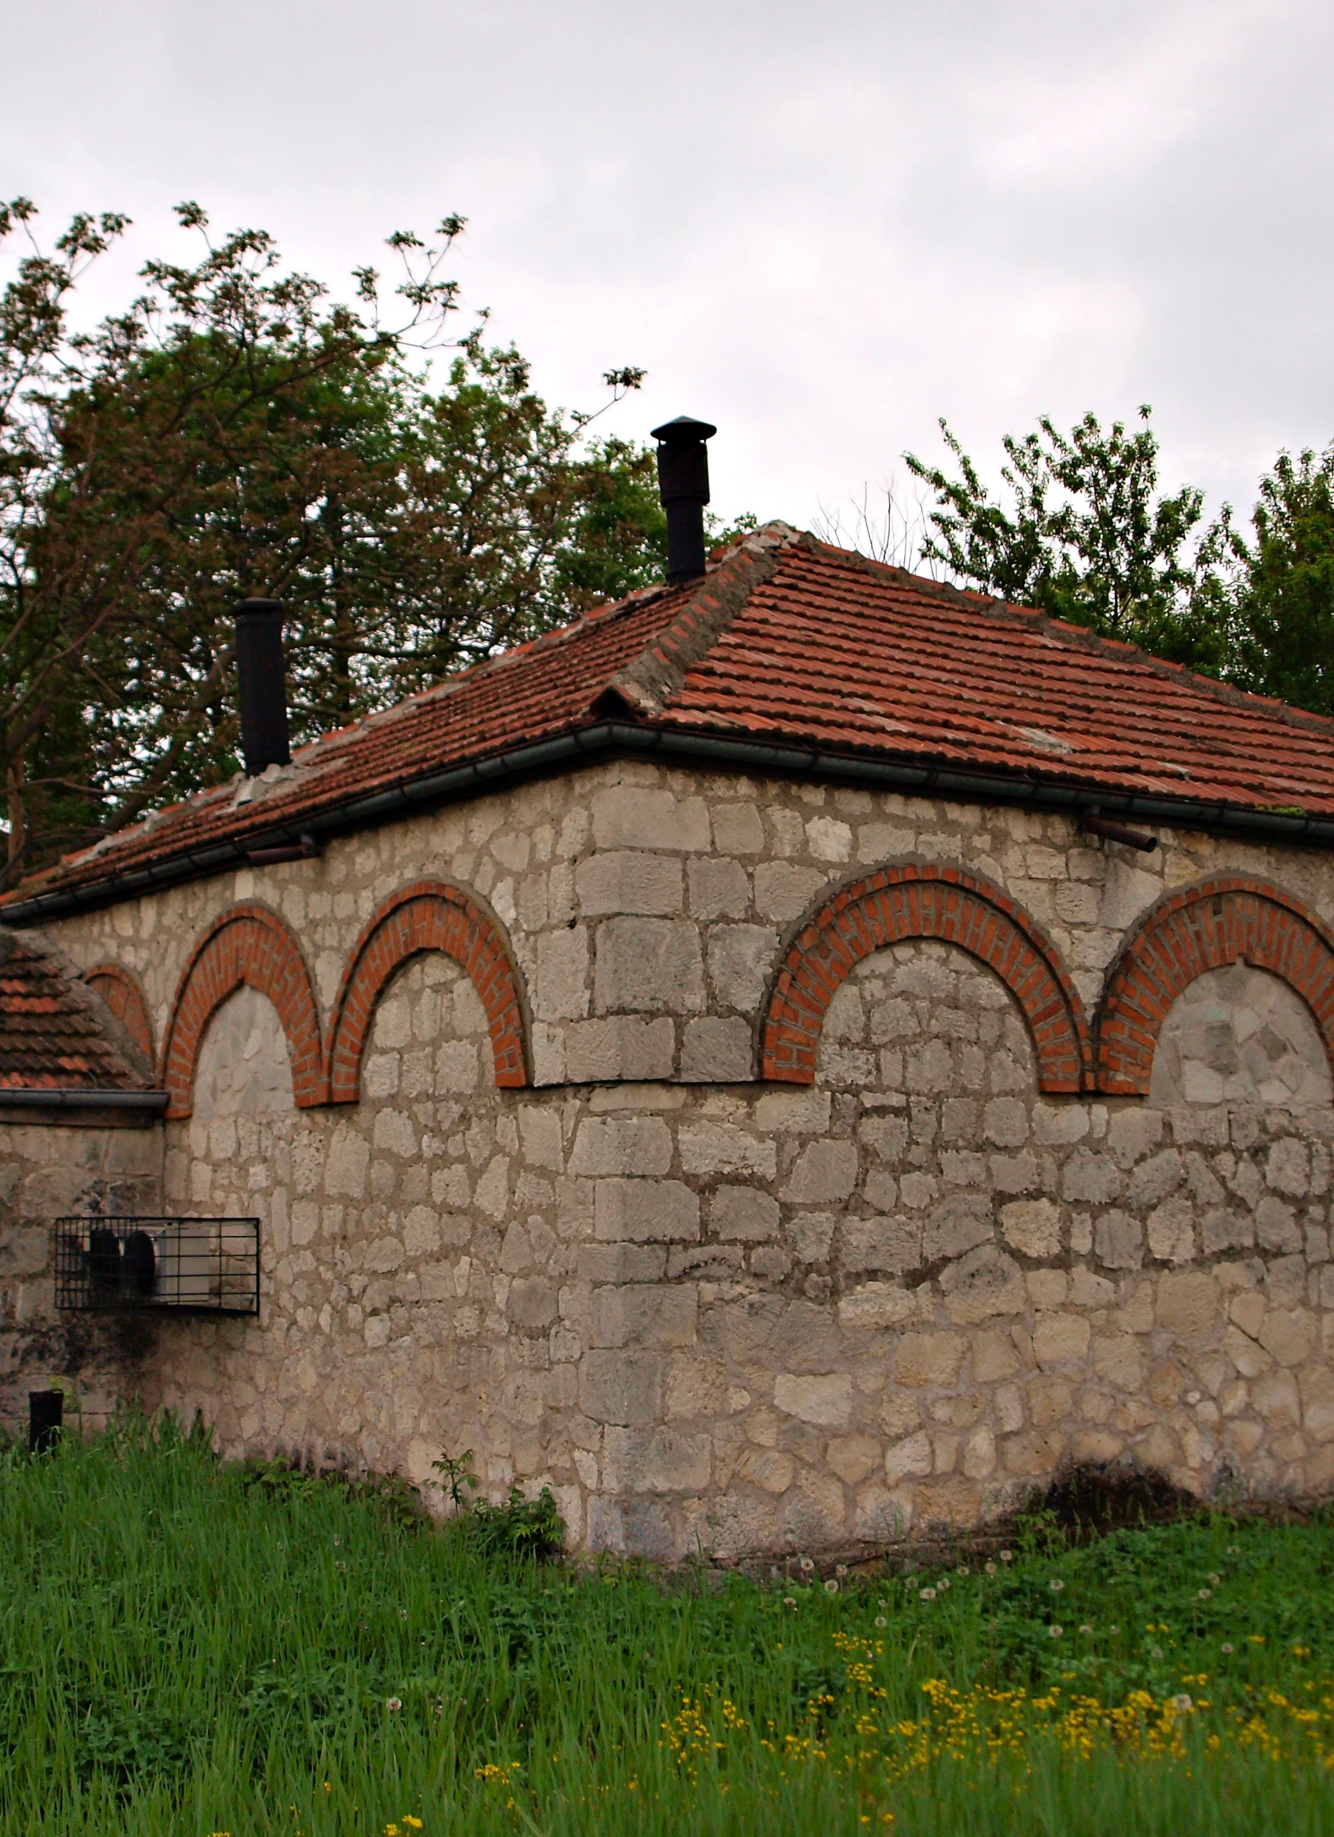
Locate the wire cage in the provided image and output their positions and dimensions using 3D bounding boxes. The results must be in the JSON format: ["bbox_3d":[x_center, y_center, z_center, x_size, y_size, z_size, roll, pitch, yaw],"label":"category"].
[{"bbox_3d":[-3.080,2.087,12.756,0.742,0.548,1.284,6,-10,-36],"label":"wire cage"}]

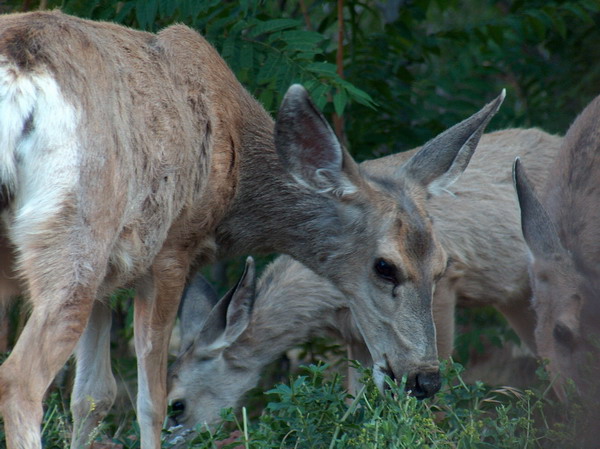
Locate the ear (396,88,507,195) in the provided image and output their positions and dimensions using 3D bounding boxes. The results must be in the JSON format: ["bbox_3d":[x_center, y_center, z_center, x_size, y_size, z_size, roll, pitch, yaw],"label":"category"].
[{"bbox_3d":[0.225,-0.122,6.450,0.200,0.070,0.085,-45,6,-10],"label":"ear"}]

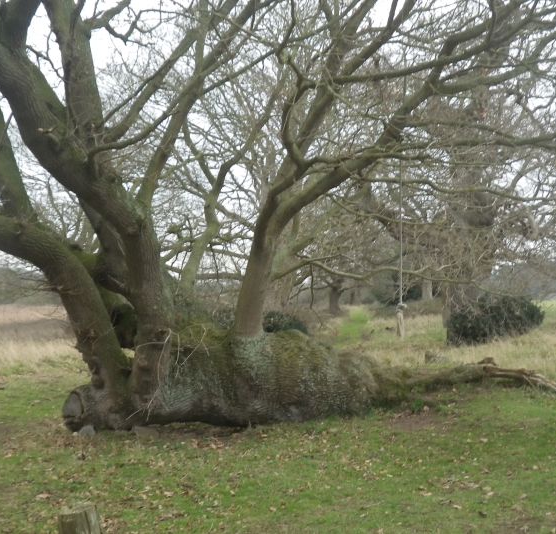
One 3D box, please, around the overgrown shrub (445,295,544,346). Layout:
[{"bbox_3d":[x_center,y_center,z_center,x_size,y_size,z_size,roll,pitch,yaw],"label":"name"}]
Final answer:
[{"bbox_3d":[6.601,1.631,21.500,2.850,1.500,2.400,-1,-2,17],"label":"overgrown shrub"}]

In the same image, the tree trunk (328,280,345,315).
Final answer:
[{"bbox_3d":[3.484,1.817,42.000,1.000,2.300,1.000,0,-2,0],"label":"tree trunk"}]

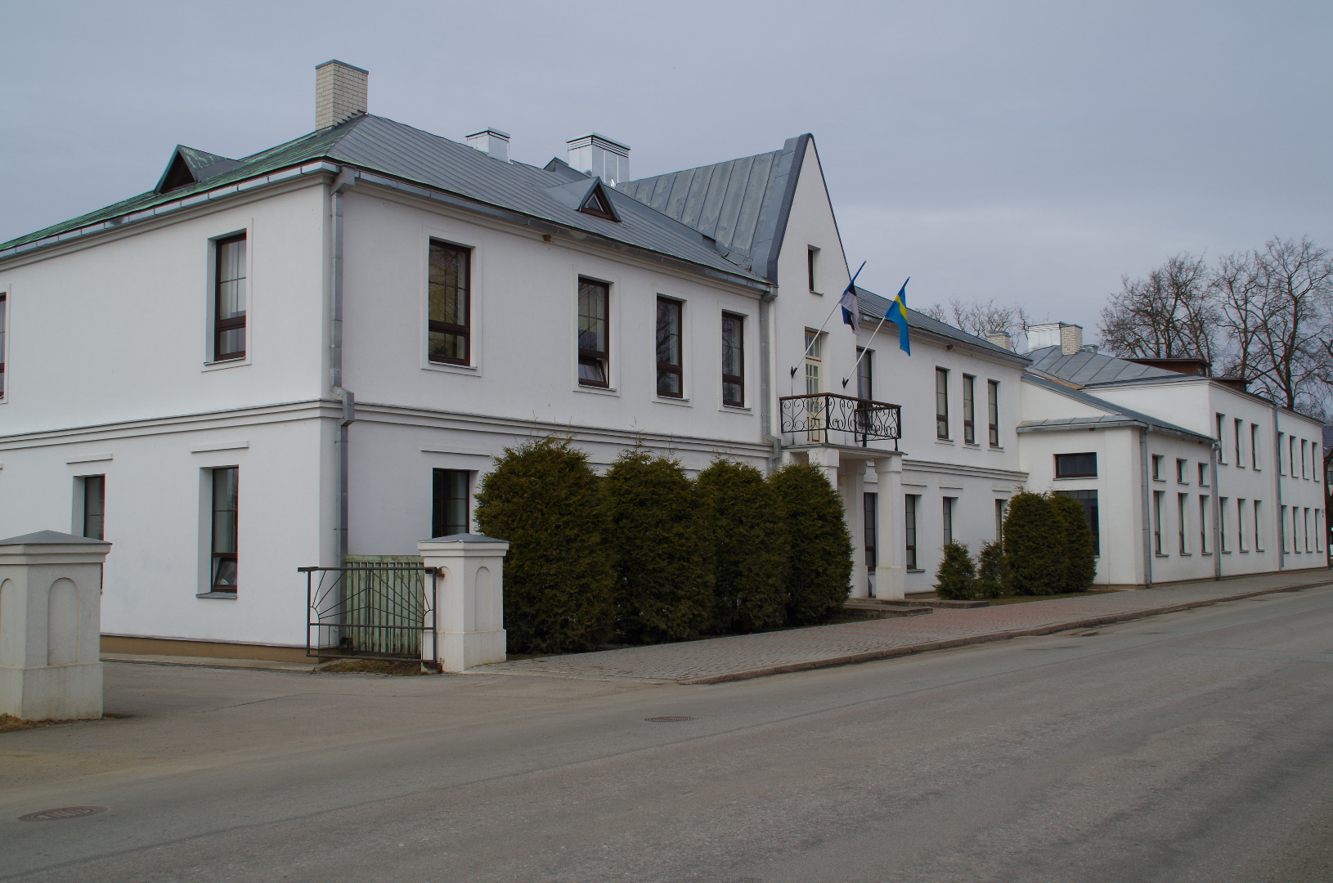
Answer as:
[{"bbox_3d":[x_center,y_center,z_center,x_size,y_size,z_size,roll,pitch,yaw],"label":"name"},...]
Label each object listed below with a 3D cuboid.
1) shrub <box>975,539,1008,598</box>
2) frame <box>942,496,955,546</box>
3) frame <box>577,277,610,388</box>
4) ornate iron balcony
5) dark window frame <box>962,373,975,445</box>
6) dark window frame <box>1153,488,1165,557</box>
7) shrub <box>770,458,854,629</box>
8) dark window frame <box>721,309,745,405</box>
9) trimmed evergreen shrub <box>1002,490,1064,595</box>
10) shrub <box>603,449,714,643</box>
[{"bbox_3d":[8.201,3.198,33.435,0.900,1.445,0.900,-4,-6,37],"label":"shrub"},{"bbox_3d":[7.566,2.503,36.184,0.100,1.940,0.920,-4,-6,37],"label":"frame"},{"bbox_3d":[-1.411,-1.990,24.625,0.100,2.020,1.000,-4,-6,37],"label":"frame"},{"bbox_3d":[3.918,-0.356,29.520,1.200,1.060,3.500,-4,-5,35],"label":"ornate iron balcony"},{"bbox_3d":[8.612,-0.907,38.303,0.120,1.990,0.980,-4,-6,36],"label":"dark window frame"},{"bbox_3d":[14.738,2.436,40.075,0.150,1.950,1.280,-4,-5,35],"label":"dark window frame"},{"bbox_3d":[2.715,2.064,26.921,2.160,3.206,2.160,-1,-5,0],"label":"shrub"},{"bbox_3d":[1.343,-1.714,28.249,0.100,2.010,0.980,-4,-6,37],"label":"dark window frame"},{"bbox_3d":[9.647,2.668,35.073,1.600,2.720,1.600,-4,-5,35],"label":"trimmed evergreen shrub"},{"bbox_3d":[-0.344,1.762,22.895,2.160,3.210,2.160,-1,-5,0],"label":"shrub"}]

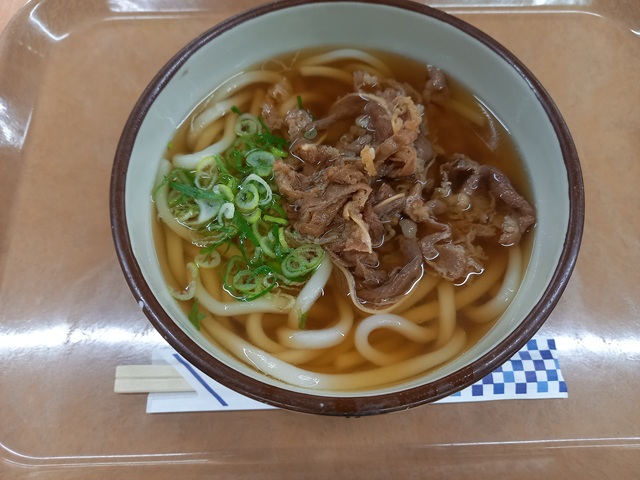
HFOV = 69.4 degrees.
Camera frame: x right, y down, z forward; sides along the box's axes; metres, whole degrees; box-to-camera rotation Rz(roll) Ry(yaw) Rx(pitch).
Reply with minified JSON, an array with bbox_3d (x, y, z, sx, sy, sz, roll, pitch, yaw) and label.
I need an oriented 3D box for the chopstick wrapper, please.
[{"bbox_3d":[0.016,0.060,0.209,0.189,0.006,0.027,-2,69,1],"label":"chopstick wrapper"}]

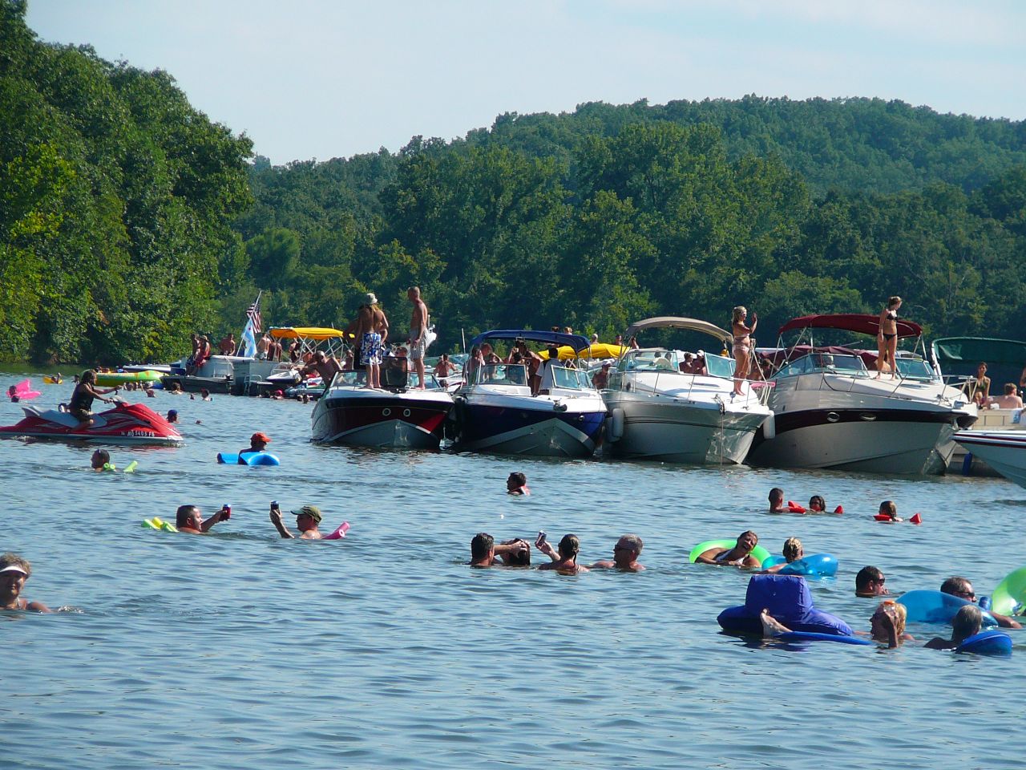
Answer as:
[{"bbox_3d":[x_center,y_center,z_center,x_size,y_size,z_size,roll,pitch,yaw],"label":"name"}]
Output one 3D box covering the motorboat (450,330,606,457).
[{"bbox_3d":[0.214,0.190,125.345,2.550,2.350,7.200,3,0,-10],"label":"motorboat"}]

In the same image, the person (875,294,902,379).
[{"bbox_3d":[7.137,-0.899,129.000,0.470,1.580,0.380,3,0,-33],"label":"person"}]

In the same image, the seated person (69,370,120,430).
[{"bbox_3d":[-6.824,0.229,110.600,0.800,0.970,0.520,3,0,11],"label":"seated person"}]

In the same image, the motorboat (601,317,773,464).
[{"bbox_3d":[2.922,0.118,124.950,2.600,2.750,7.700,3,0,-13],"label":"motorboat"}]

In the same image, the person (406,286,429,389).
[{"bbox_3d":[-1.764,-0.874,125.500,0.420,1.860,0.480,3,0,9],"label":"person"}]

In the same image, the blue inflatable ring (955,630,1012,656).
[{"bbox_3d":[3.082,1.690,44.500,0.400,0.190,0.450,3,0,0],"label":"blue inflatable ring"}]

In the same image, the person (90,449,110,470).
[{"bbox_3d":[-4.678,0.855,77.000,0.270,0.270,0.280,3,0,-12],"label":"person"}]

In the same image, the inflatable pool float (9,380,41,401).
[{"bbox_3d":[-12.791,0.116,178.000,0.850,0.550,0.850,3,0,11],"label":"inflatable pool float"}]

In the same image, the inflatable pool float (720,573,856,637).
[{"bbox_3d":[1.823,1.468,45.200,0.910,0.400,0.850,3,0,11],"label":"inflatable pool float"}]

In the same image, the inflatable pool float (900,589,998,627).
[{"bbox_3d":[3.081,1.584,48.000,0.780,0.270,0.780,3,0,0],"label":"inflatable pool float"}]

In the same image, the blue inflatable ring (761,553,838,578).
[{"bbox_3d":[2.434,1.531,57.500,0.720,0.210,0.720,3,0,0],"label":"blue inflatable ring"}]

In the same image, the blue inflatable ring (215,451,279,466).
[{"bbox_3d":[-3.751,1.042,96.400,0.910,0.200,0.900,3,0,0],"label":"blue inflatable ring"}]

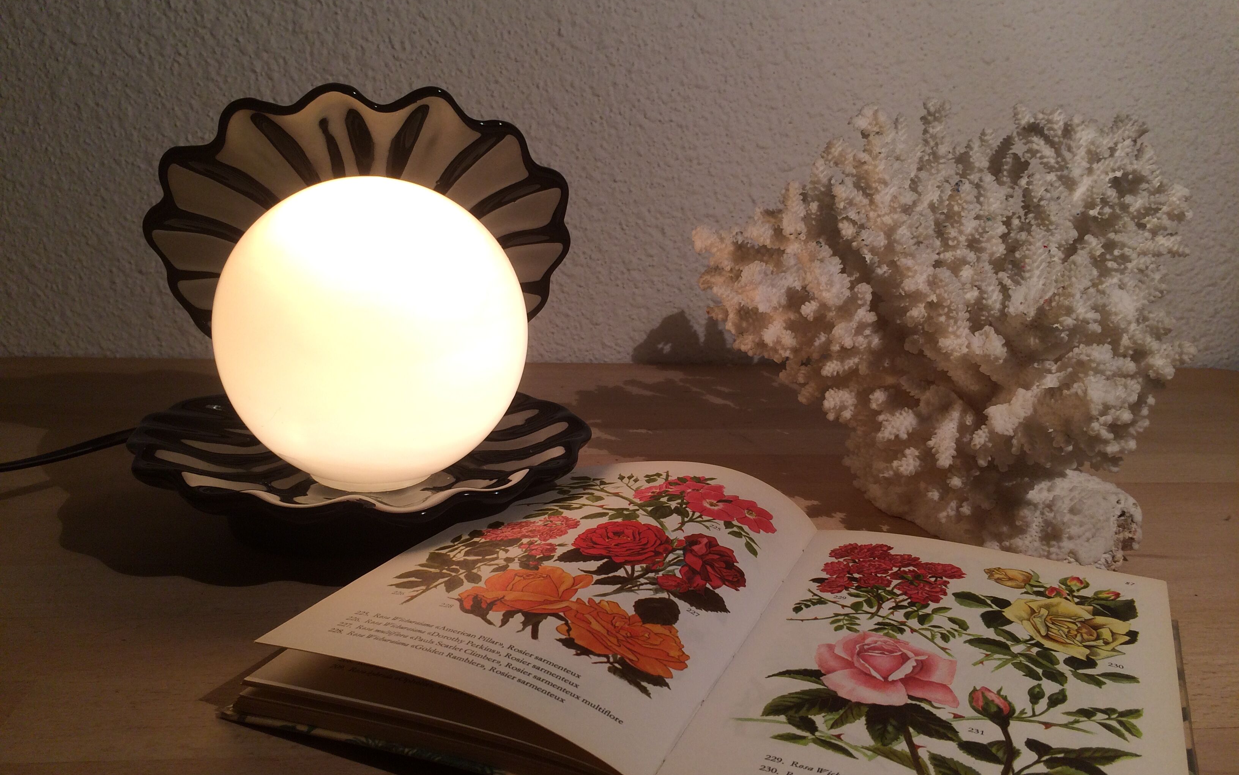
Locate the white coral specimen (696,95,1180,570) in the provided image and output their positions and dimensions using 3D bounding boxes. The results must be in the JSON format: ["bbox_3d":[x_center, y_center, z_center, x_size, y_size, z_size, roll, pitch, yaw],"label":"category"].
[{"bbox_3d":[0.149,-0.031,0.472,0.224,0.190,0.160,4,17,6],"label":"white coral specimen"}]

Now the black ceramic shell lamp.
[{"bbox_3d":[-0.116,-0.035,0.455,0.210,0.186,0.170,-2,17,-15],"label":"black ceramic shell lamp"}]

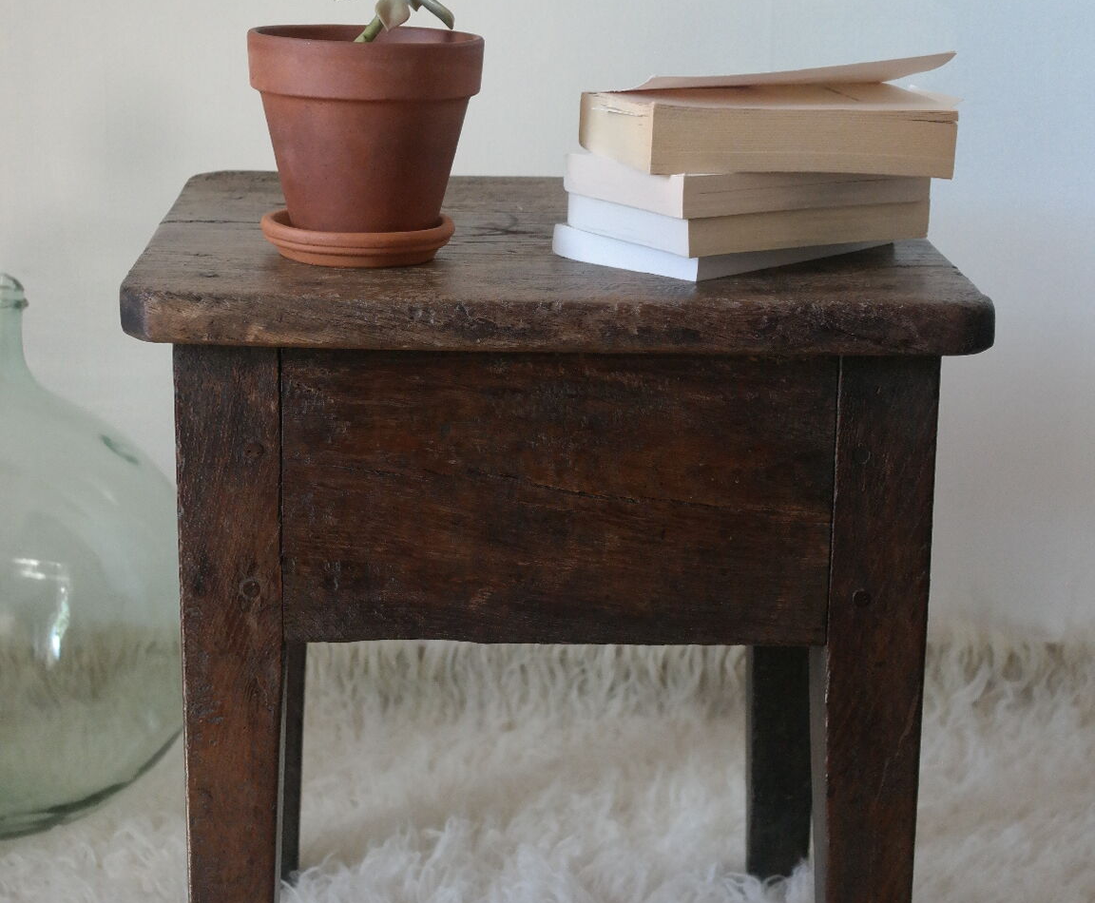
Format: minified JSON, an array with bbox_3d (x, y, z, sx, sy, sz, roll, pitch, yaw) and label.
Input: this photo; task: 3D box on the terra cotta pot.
[{"bbox_3d":[-0.109,-0.187,1.457,0.140,0.128,0.140,1,15,0],"label":"terra cotta pot"}]

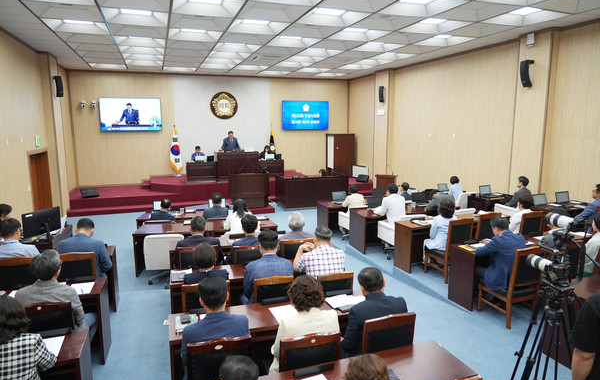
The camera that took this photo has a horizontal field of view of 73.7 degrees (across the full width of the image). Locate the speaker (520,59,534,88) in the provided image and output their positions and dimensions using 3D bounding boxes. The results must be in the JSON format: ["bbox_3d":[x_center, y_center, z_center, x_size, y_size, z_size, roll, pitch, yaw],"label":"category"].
[{"bbox_3d":[5.069,-2.605,8.932,0.220,0.620,0.170,-16,13,-17],"label":"speaker"}]

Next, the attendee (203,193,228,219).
[{"bbox_3d":[-1.623,0.650,7.860,0.500,1.243,0.750,-3,9,-15],"label":"attendee"}]

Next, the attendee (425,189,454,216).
[{"bbox_3d":[2.832,0.575,8.122,0.560,1.150,0.850,-5,10,-28],"label":"attendee"}]

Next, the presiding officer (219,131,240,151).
[{"bbox_3d":[-2.438,-1.243,14.339,0.550,1.680,0.400,-3,9,-19],"label":"presiding officer"}]

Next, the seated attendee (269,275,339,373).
[{"bbox_3d":[-0.007,1.226,2.985,0.500,1.260,0.720,-3,10,-19],"label":"seated attendee"}]

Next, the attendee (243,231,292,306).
[{"bbox_3d":[-0.346,1.005,4.111,0.500,1.314,0.780,-3,9,-15],"label":"attendee"}]

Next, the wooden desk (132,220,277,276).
[{"bbox_3d":[-1.646,1.010,7.228,2.420,0.740,0.700,-2,9,-13],"label":"wooden desk"}]

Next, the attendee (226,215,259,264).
[{"bbox_3d":[-0.659,0.918,5.280,0.520,1.270,0.720,-3,10,-19],"label":"attendee"}]

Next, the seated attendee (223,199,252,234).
[{"bbox_3d":[-1.110,0.767,7.134,0.520,1.240,0.750,-3,9,-15],"label":"seated attendee"}]

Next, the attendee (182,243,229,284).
[{"bbox_3d":[-0.914,1.071,3.993,0.440,1.224,0.750,-2,9,-14],"label":"attendee"}]

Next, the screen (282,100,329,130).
[{"bbox_3d":[0.277,-3.257,17.534,2.160,1.230,0.080,-3,10,-19],"label":"screen"}]

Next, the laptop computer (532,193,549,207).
[{"bbox_3d":[4.919,0.220,8.031,0.360,0.240,0.290,-4,10,-22],"label":"laptop computer"}]

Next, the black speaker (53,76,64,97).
[{"bbox_3d":[-6.935,-2.993,11.534,0.250,0.600,0.200,13,15,30],"label":"black speaker"}]

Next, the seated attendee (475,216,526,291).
[{"bbox_3d":[2.491,0.952,5.116,0.580,1.230,0.850,-3,10,-19],"label":"seated attendee"}]

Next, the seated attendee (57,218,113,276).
[{"bbox_3d":[-2.543,0.962,4.873,0.560,1.250,0.780,-3,9,-13],"label":"seated attendee"}]

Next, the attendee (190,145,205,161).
[{"bbox_3d":[-3.697,-0.996,14.629,0.520,1.250,0.700,-3,10,-19],"label":"attendee"}]

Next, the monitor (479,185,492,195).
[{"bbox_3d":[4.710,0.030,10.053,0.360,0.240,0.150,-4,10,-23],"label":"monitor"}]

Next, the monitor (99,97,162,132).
[{"bbox_3d":[-6.397,-2.855,15.202,2.160,1.230,0.090,-3,10,-19],"label":"monitor"}]

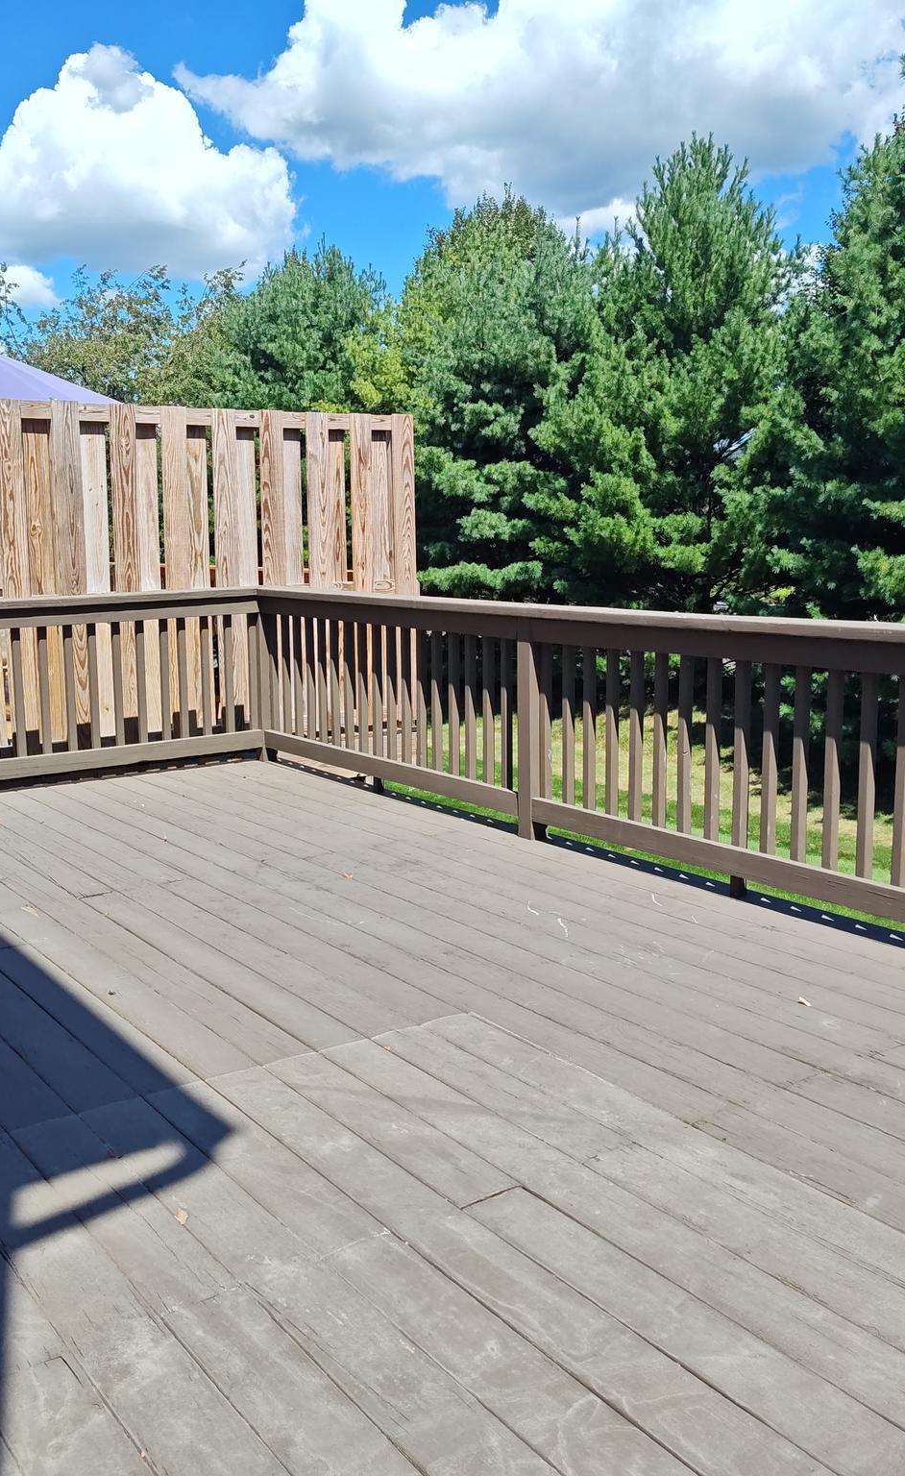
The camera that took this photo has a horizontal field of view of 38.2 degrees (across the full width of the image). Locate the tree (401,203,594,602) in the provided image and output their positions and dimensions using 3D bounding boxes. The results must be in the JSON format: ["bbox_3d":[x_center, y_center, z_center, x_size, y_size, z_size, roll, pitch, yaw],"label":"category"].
[{"bbox_3d":[0.595,-3.611,16.629,3.300,6.230,3.300,-1,9,2],"label":"tree"}]

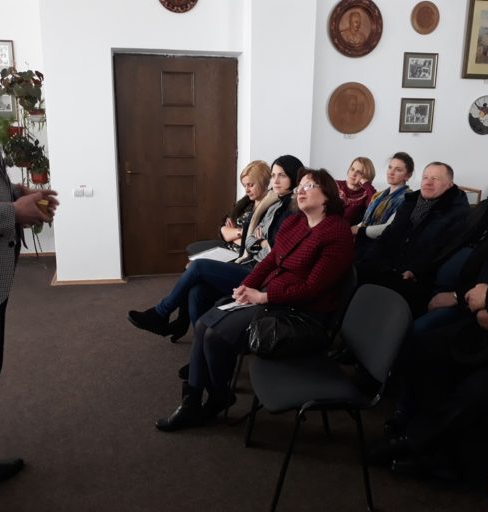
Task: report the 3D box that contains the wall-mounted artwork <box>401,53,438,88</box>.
[{"bbox_3d":[1.793,-1.866,5.371,0.367,0.338,0.030,-2,13,-10],"label":"wall-mounted artwork"}]

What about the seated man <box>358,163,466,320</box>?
[{"bbox_3d":[1.144,-0.030,3.634,0.820,1.220,0.600,-7,15,-28],"label":"seated man"}]

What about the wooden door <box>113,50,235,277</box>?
[{"bbox_3d":[-0.612,-0.807,5.062,1.109,2.051,0.060,-2,13,-10],"label":"wooden door"}]

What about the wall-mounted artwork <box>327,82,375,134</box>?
[{"bbox_3d":[1.086,-1.474,5.329,0.492,0.506,0.030,-2,13,-10],"label":"wall-mounted artwork"}]

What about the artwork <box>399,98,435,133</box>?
[{"bbox_3d":[1.791,-1.440,5.471,0.372,0.335,0.030,-2,13,-10],"label":"artwork"}]

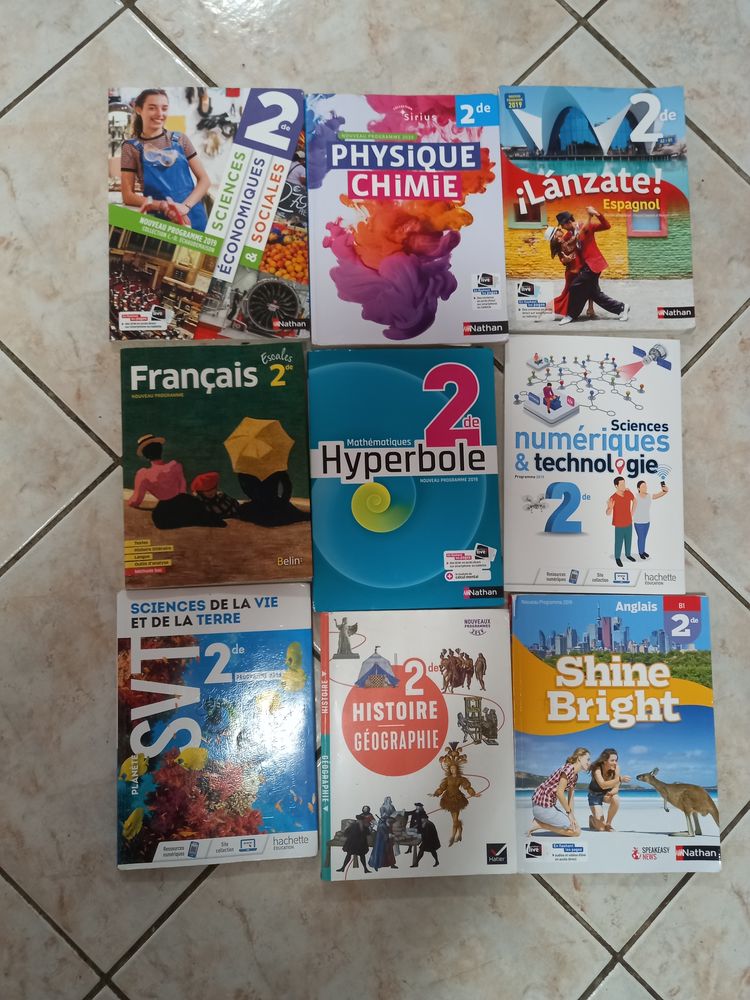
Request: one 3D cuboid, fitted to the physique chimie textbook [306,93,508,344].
[{"bbox_3d":[0.035,-0.307,0.794,0.213,0.018,0.283,-2,85,-4],"label":"physique chimie textbook"}]

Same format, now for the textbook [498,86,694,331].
[{"bbox_3d":[0.247,-0.325,0.810,0.213,0.015,0.281,-1,85,-4],"label":"textbook"}]

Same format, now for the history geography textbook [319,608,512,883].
[{"bbox_3d":[0.044,0.247,0.743,0.195,0.018,0.264,0,85,-3],"label":"history geography textbook"}]

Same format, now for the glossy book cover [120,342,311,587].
[{"bbox_3d":[-0.164,-0.037,0.756,0.189,0.020,0.248,-3,85,-4],"label":"glossy book cover"}]

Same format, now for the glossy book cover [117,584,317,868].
[{"bbox_3d":[-0.159,0.225,0.734,0.195,0.017,0.272,-2,85,-4],"label":"glossy book cover"}]

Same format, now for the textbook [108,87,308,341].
[{"bbox_3d":[-0.178,-0.308,0.782,0.210,0.016,0.281,-1,85,-4],"label":"textbook"}]

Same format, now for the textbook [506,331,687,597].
[{"bbox_3d":[0.237,-0.039,0.784,0.196,0.012,0.278,1,85,-3],"label":"textbook"}]

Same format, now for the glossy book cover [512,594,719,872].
[{"bbox_3d":[0.249,0.241,0.757,0.213,0.016,0.282,0,85,-3],"label":"glossy book cover"}]

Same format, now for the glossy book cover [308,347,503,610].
[{"bbox_3d":[0.033,-0.023,0.768,0.198,0.018,0.276,-1,85,-4],"label":"glossy book cover"}]

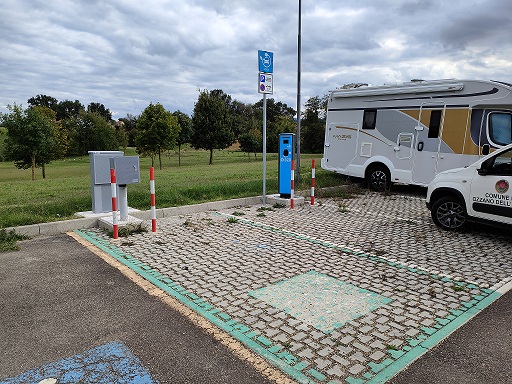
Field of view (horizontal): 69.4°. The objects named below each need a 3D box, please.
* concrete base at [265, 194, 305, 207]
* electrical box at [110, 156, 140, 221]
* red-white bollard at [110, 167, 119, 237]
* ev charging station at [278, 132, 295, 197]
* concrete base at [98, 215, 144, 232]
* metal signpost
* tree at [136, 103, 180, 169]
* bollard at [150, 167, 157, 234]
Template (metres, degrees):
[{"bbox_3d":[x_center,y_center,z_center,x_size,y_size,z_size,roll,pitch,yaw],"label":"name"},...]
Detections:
[{"bbox_3d":[0.679,0.217,8.578,0.580,0.150,0.660,-6,10,-40],"label":"concrete base"},{"bbox_3d":[-2.188,-0.057,6.233,0.390,1.050,0.250,-6,10,-40],"label":"electrical box"},{"bbox_3d":[-2.099,0.181,5.475,0.075,1.045,0.075,-6,10,-40],"label":"red-white bollard"},{"bbox_3d":[0.727,-0.598,8.549,0.325,1.472,0.240,3,8,19],"label":"ev charging station"},{"bbox_3d":[-2.270,0.538,6.217,0.520,0.135,0.660,-6,10,-40],"label":"concrete base"},{"bbox_3d":[0.205,-1.400,8.326,0.410,3.410,0.080,-6,10,-38],"label":"metal signpost"},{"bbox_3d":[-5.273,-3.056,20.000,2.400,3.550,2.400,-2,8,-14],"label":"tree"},{"bbox_3d":[-1.640,0.126,5.891,0.072,1.045,0.072,-6,10,-40],"label":"bollard"}]

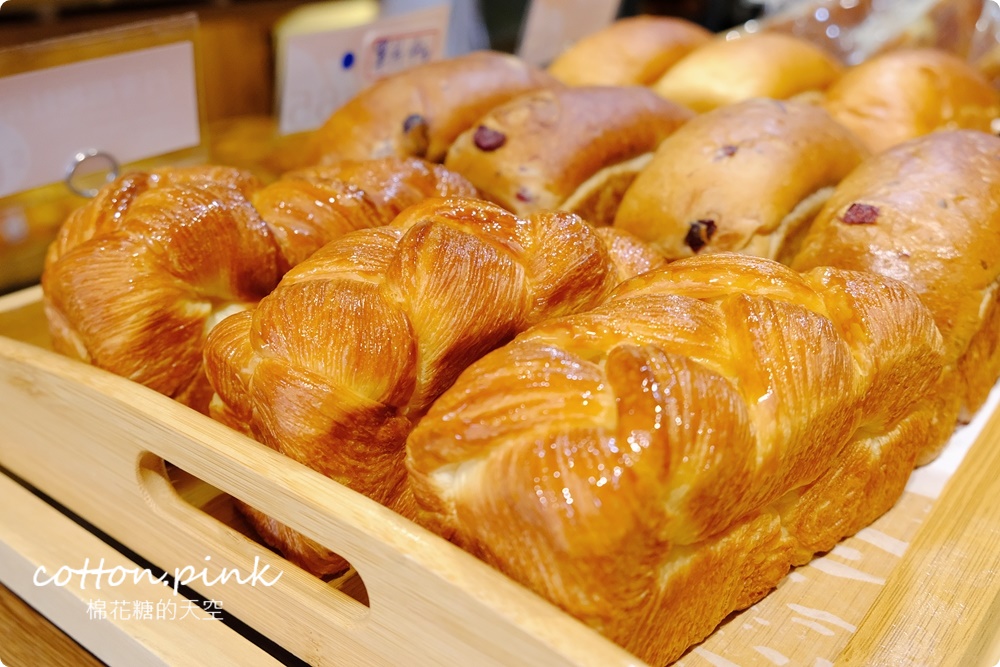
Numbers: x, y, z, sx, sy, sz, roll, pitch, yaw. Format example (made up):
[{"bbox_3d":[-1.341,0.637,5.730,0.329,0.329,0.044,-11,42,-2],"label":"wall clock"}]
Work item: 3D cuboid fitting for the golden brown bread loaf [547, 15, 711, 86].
[{"bbox_3d":[0.124,-0.227,0.797,0.098,0.100,0.197,21,33,35],"label":"golden brown bread loaf"}]

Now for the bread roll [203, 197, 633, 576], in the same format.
[{"bbox_3d":[-0.018,0.004,0.339,0.101,0.095,0.186,19,32,33],"label":"bread roll"}]

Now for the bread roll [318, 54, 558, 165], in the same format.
[{"bbox_3d":[-0.037,-0.126,0.619,0.174,0.129,0.103,-21,28,-37],"label":"bread roll"}]

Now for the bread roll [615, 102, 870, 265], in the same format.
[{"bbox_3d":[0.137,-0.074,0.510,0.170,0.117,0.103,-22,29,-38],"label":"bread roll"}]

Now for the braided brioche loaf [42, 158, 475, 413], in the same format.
[{"bbox_3d":[-0.099,-0.031,0.407,0.103,0.098,0.201,23,34,38],"label":"braided brioche loaf"}]

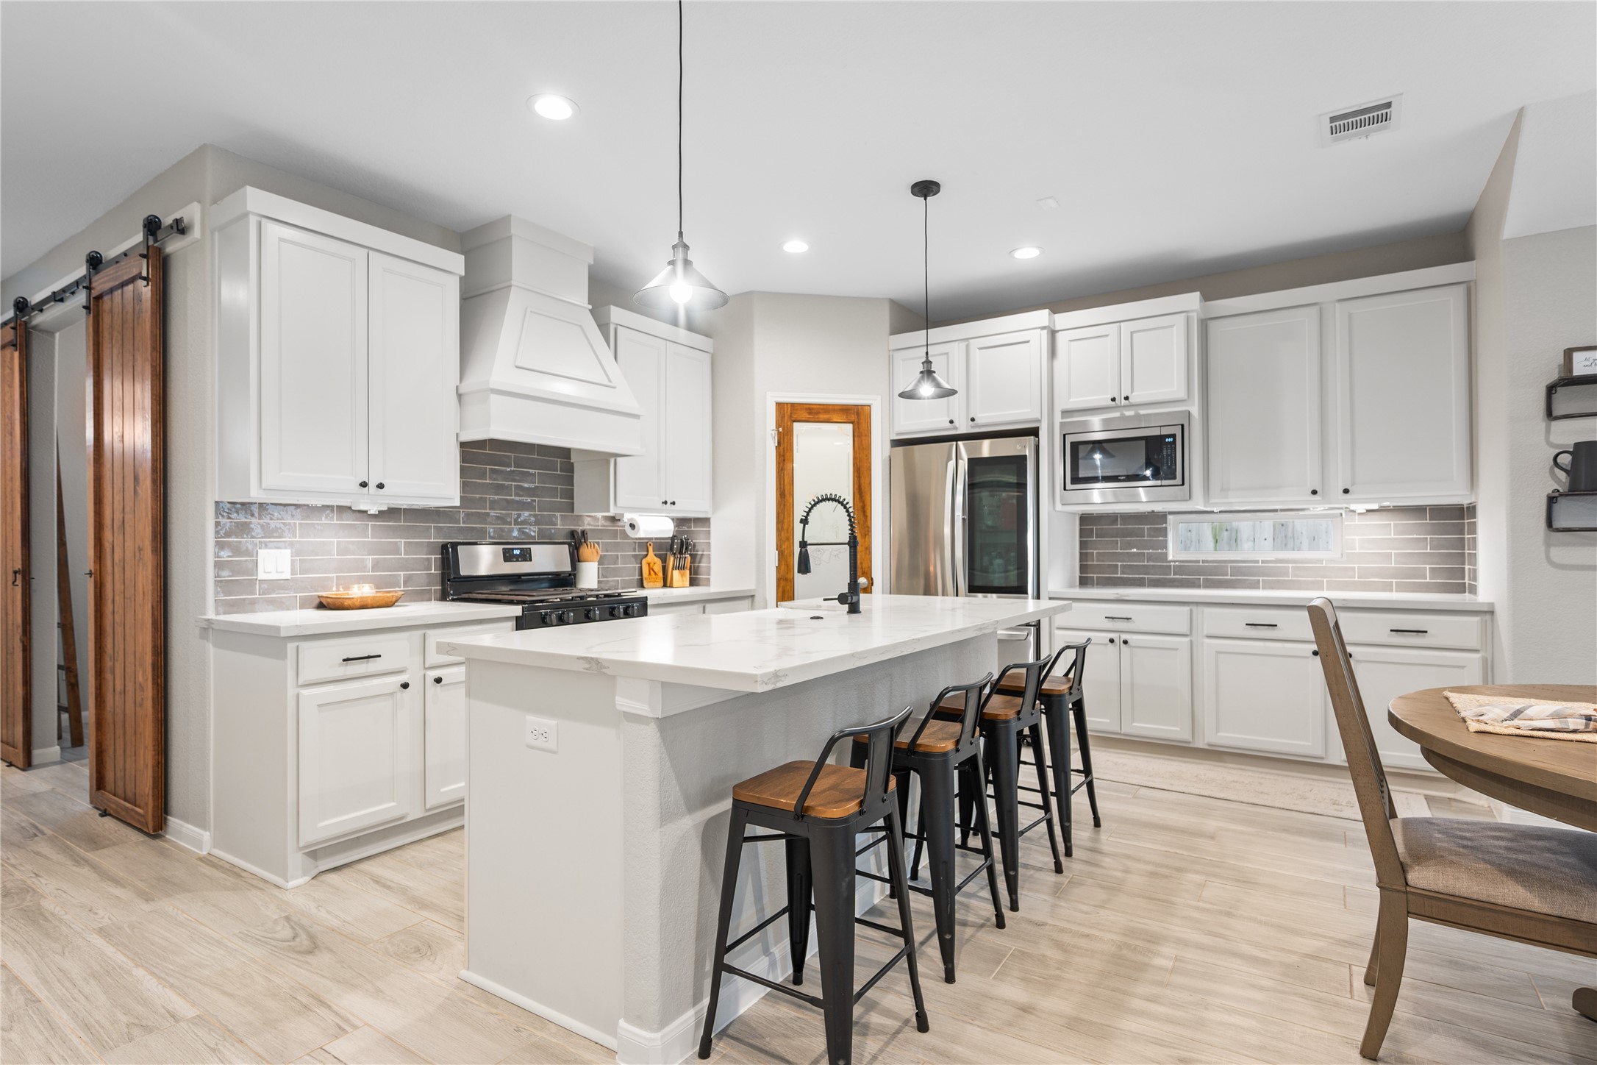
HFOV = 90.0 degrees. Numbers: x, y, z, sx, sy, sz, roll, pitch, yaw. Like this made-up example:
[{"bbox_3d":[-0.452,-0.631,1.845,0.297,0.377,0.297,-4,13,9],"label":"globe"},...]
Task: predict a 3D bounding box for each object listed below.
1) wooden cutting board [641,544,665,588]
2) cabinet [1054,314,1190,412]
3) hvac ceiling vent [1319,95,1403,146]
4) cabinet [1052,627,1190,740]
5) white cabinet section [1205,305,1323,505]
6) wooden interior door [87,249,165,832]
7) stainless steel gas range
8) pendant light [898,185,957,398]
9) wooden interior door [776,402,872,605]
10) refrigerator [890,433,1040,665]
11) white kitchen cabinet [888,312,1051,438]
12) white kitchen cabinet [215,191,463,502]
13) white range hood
[{"bbox_3d":[-0.930,0.206,5.089,0.018,0.292,0.168,-12,-7,33],"label":"wooden cutting board"},{"bbox_3d":[1.968,-0.950,4.756,0.752,0.525,0.475,-1,-1,34],"label":"cabinet"},{"bbox_3d":[2.124,-1.539,3.015,0.247,0.020,0.302,-1,-1,34],"label":"hvac ceiling vent"},{"bbox_3d":[1.897,0.806,4.545,0.687,0.558,0.603,-1,-1,34],"label":"cabinet"},{"bbox_3d":[2.557,-0.668,4.380,0.524,1.018,0.330,-1,-1,32],"label":"white cabinet section"},{"bbox_3d":[-2.949,0.026,3.493,0.757,2.406,0.044,-1,-1,34],"label":"wooden interior door"},{"bbox_3d":[-1.256,0.650,4.040,0.693,1.178,0.762,-1,-1,34],"label":"stainless steel gas range"},{"bbox_3d":[0.557,-1.049,3.471,0.259,0.927,0.259,0,-1,0],"label":"pendant light"},{"bbox_3d":[0.168,0.210,5.050,0.619,2.033,0.040,0,-1,-11],"label":"wooden interior door"},{"bbox_3d":[1.146,0.347,4.987,0.904,1.754,0.751,-1,-1,34],"label":"refrigerator"},{"bbox_3d":[1.202,-0.949,5.188,1.020,0.683,0.624,-1,-1,34],"label":"white kitchen cabinet"},{"bbox_3d":[-1.898,-0.691,3.366,0.327,1.141,0.873,-1,-1,34],"label":"white kitchen cabinet"},{"bbox_3d":[-1.320,-0.950,4.040,0.542,1.085,0.931,-1,-1,34],"label":"white range hood"}]

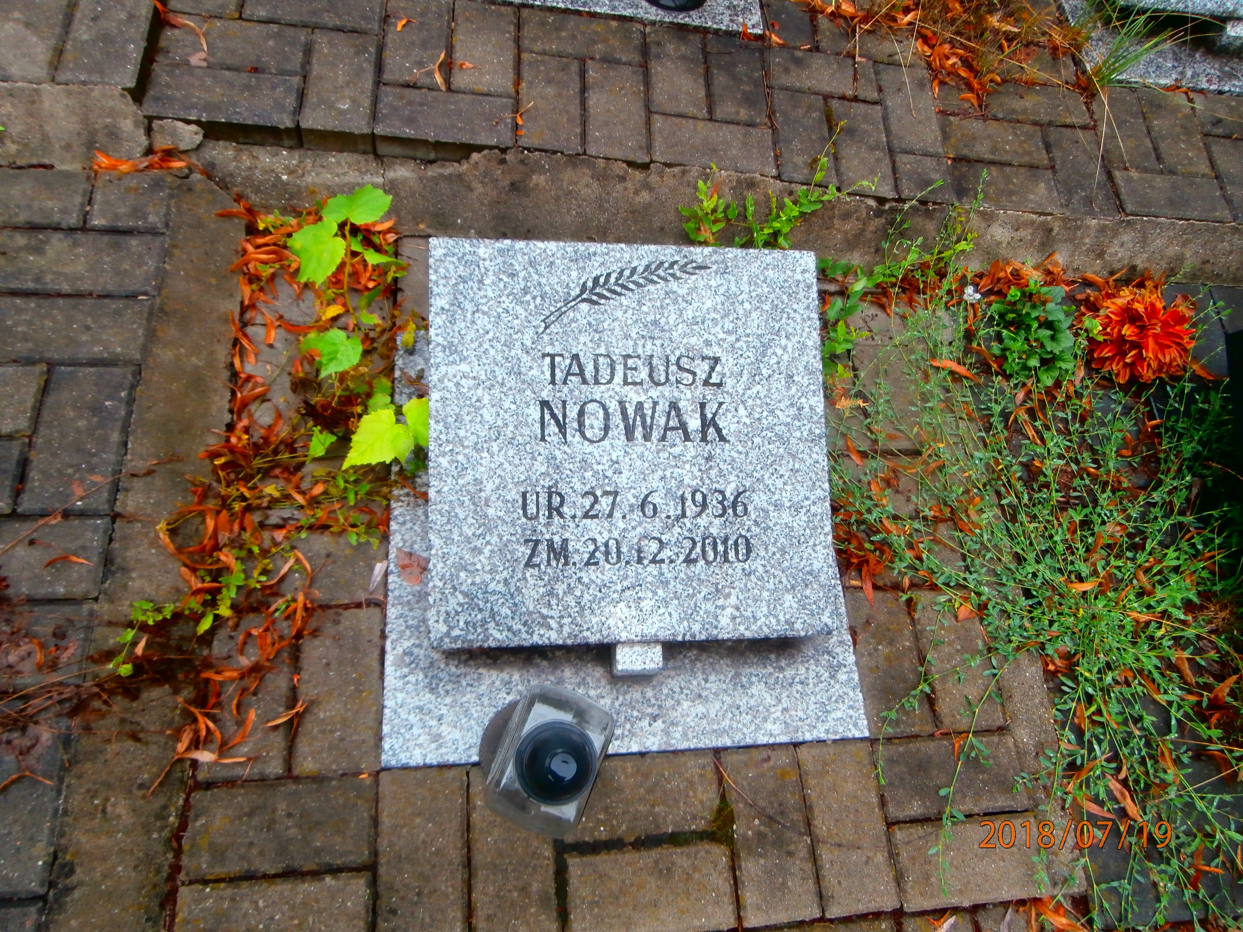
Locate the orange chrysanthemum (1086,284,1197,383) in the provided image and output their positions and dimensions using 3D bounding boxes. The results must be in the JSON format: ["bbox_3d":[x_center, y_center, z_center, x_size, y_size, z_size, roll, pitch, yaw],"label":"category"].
[{"bbox_3d":[0.866,-0.218,1.432,0.160,0.085,0.155,-1,65,-10],"label":"orange chrysanthemum"}]

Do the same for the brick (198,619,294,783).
[{"bbox_3d":[-0.455,0.287,1.069,0.098,0.060,0.198,0,66,-10],"label":"brick"}]

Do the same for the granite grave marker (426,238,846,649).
[{"bbox_3d":[0.013,-0.034,1.096,0.500,0.045,0.500,0,82,-10],"label":"granite grave marker"}]

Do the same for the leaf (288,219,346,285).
[{"bbox_3d":[-0.415,-0.293,1.180,0.074,0.020,0.090,16,76,-10],"label":"leaf"}]

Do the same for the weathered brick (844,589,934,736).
[{"bbox_3d":[0.363,0.278,1.208,0.098,0.060,0.198,0,66,-10],"label":"weathered brick"}]

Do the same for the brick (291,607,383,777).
[{"bbox_3d":[-0.351,0.285,1.087,0.098,0.060,0.198,0,66,-10],"label":"brick"}]

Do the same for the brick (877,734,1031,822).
[{"bbox_3d":[0.430,0.418,1.157,0.198,0.060,0.098,0,66,-10],"label":"brick"}]

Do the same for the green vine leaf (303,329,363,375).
[{"bbox_3d":[-0.392,-0.154,1.167,0.078,0.025,0.075,-1,65,-10],"label":"green vine leaf"}]

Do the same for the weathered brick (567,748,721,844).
[{"bbox_3d":[0.018,0.407,1.061,0.200,0.060,0.100,-1,65,-10],"label":"weathered brick"}]

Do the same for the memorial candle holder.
[{"bbox_3d":[-0.083,0.328,0.957,0.110,0.180,0.132,25,65,2],"label":"memorial candle holder"}]

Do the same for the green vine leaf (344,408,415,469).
[{"bbox_3d":[-0.311,-0.036,1.110,0.098,0.020,0.082,-43,87,-19],"label":"green vine leaf"}]

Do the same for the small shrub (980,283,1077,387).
[{"bbox_3d":[0.659,-0.214,1.398,0.135,0.080,0.145,-1,65,-10],"label":"small shrub"}]

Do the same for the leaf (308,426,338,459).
[{"bbox_3d":[-0.396,-0.031,1.138,0.036,0.015,0.046,32,70,-3],"label":"leaf"}]

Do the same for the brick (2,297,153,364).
[{"bbox_3d":[-0.714,-0.161,1.119,0.200,0.060,0.100,-1,65,-10],"label":"brick"}]

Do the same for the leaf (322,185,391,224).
[{"bbox_3d":[-0.365,-0.361,1.191,0.092,0.030,0.075,-1,65,-10],"label":"leaf"}]

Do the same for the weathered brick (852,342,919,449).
[{"bbox_3d":[0.416,-0.098,1.392,0.095,0.060,0.195,0,66,-10],"label":"weathered brick"}]

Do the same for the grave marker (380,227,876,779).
[{"bbox_3d":[0.011,0.029,1.089,0.600,0.232,0.610,0,65,-10],"label":"grave marker"}]

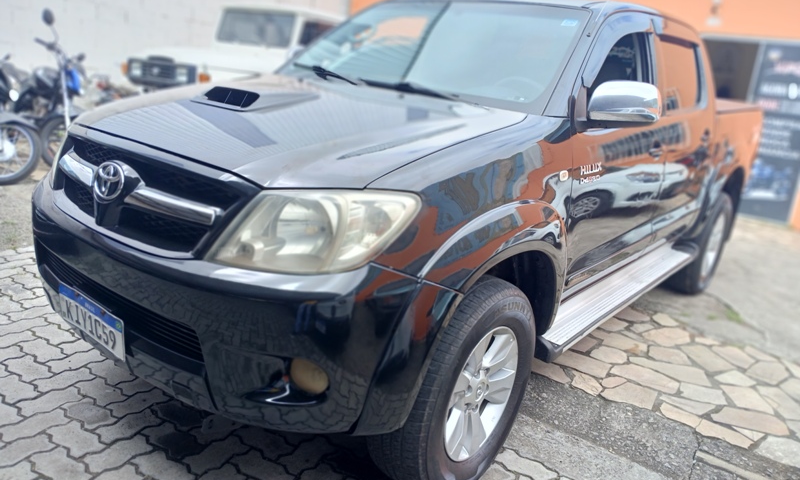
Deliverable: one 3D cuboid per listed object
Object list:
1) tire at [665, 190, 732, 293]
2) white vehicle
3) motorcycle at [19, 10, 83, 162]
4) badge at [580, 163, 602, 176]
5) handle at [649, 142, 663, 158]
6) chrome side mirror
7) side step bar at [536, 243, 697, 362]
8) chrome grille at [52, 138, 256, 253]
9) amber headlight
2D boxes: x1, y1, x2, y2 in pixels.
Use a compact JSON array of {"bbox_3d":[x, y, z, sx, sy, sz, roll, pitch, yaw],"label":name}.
[{"bbox_3d":[2.169,0.010,4.377,0.270,0.765,0.765,19,21,36],"label":"tire"},{"bbox_3d":[-1.894,-2.265,8.432,1.670,1.880,3.950,15,19,26],"label":"white vehicle"},{"bbox_3d":[-3.716,-1.460,6.093,2.020,1.280,0.800,18,20,35],"label":"motorcycle"},{"bbox_3d":[0.703,-0.258,2.191,0.012,0.034,0.195,19,21,36],"label":"badge"},{"bbox_3d":[1.140,-0.393,2.655,0.055,0.060,0.190,19,21,36],"label":"handle"},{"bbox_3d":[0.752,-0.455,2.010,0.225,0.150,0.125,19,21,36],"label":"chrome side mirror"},{"bbox_3d":[1.151,0.237,3.051,0.210,0.095,1.970,19,21,36],"label":"side step bar"},{"bbox_3d":[-0.800,-0.135,1.800,1.060,0.260,0.220,19,21,36],"label":"chrome grille"},{"bbox_3d":[-0.222,-0.019,1.498,0.460,0.250,0.360,19,21,36],"label":"amber headlight"}]

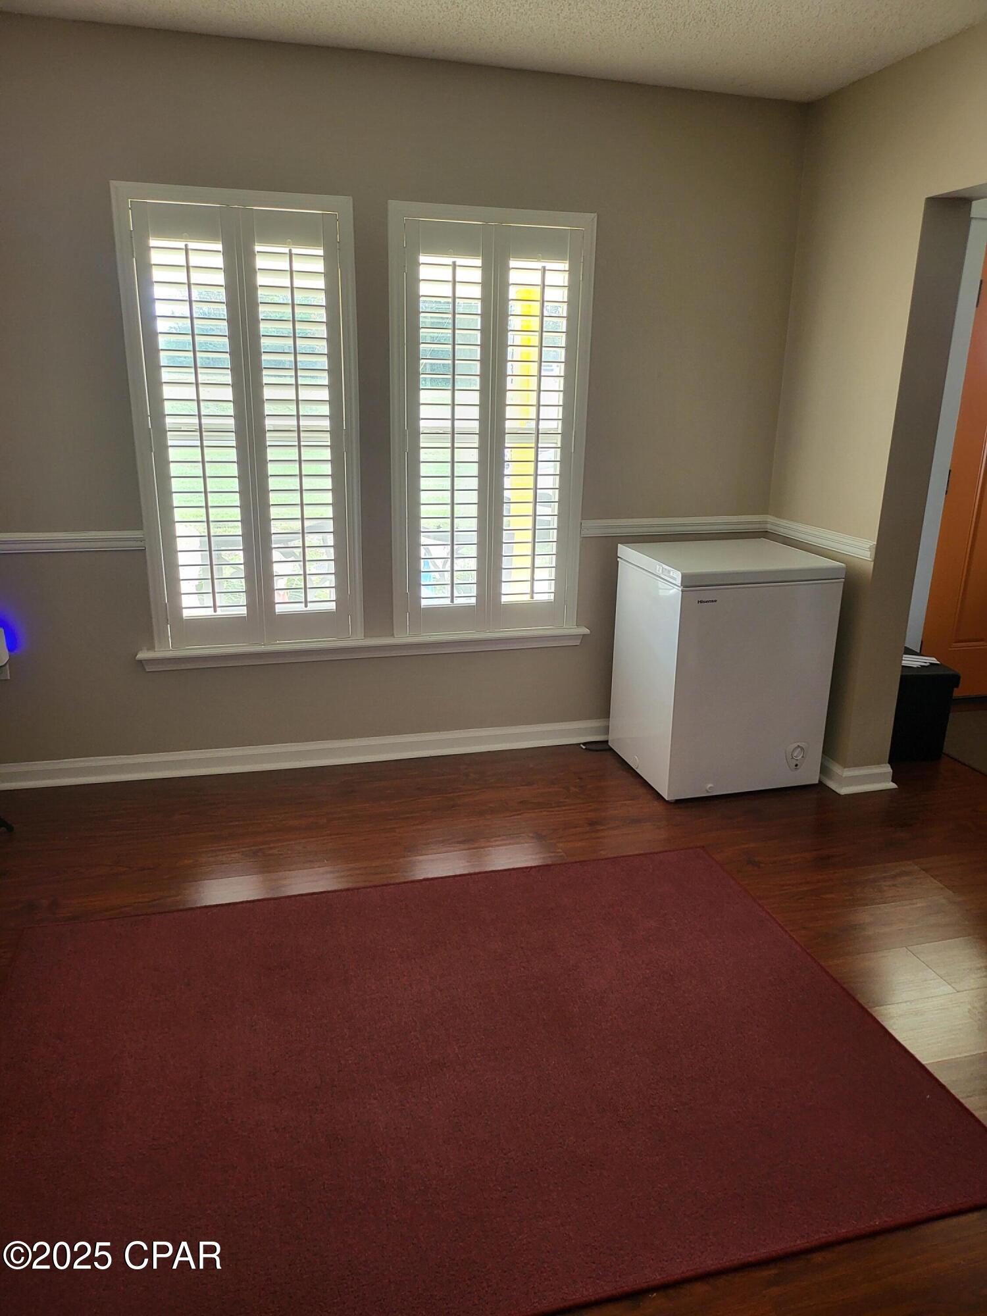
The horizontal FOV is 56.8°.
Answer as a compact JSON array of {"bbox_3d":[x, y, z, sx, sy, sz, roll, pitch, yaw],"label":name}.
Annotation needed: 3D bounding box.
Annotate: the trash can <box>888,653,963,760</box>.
[{"bbox_3d":[1.658,0.181,3.873,0.385,0.365,0.400,-1,17,-6],"label":"trash can"}]

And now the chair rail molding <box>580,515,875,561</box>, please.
[{"bbox_3d":[0.830,-0.435,3.361,0.828,0.067,0.682,-3,18,-14],"label":"chair rail molding"}]

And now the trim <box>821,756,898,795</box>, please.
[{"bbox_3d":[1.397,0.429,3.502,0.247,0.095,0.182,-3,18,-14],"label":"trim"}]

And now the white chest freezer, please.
[{"bbox_3d":[0.859,0.023,3.509,0.628,0.851,0.560,-4,18,-15],"label":"white chest freezer"}]

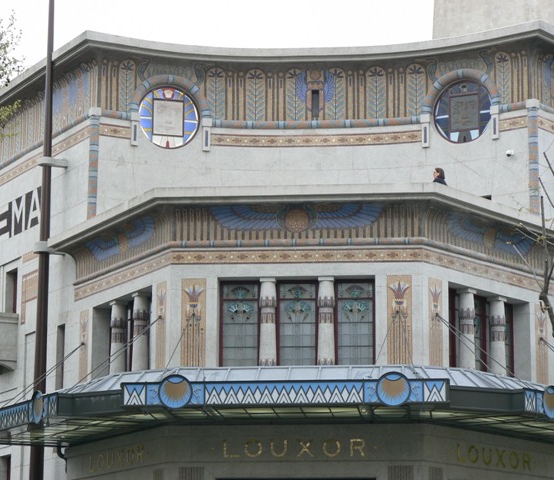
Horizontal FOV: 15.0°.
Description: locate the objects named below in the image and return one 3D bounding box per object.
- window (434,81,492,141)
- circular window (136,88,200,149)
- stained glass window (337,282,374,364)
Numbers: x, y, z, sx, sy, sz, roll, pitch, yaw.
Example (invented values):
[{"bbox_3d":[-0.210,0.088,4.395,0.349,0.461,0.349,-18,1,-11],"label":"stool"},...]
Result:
[{"bbox_3d":[4.378,-3.033,49.743,1.480,1.480,0.200,-6,-12,26],"label":"window"},{"bbox_3d":[-2.593,-2.927,50.363,1.500,1.500,0.200,4,-12,-18],"label":"circular window"},{"bbox_3d":[1.659,1.818,44.418,0.836,1.869,0.200,-1,-11,4],"label":"stained glass window"}]

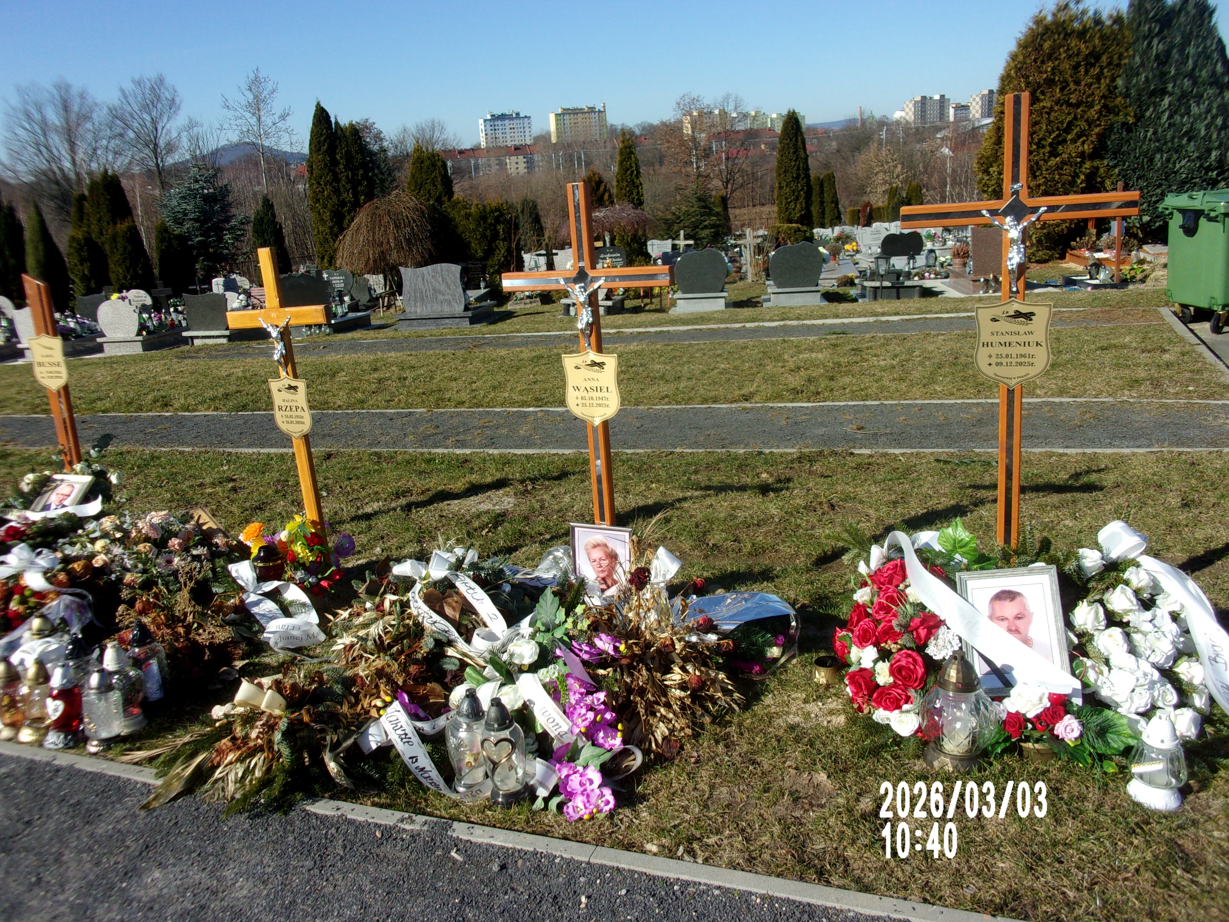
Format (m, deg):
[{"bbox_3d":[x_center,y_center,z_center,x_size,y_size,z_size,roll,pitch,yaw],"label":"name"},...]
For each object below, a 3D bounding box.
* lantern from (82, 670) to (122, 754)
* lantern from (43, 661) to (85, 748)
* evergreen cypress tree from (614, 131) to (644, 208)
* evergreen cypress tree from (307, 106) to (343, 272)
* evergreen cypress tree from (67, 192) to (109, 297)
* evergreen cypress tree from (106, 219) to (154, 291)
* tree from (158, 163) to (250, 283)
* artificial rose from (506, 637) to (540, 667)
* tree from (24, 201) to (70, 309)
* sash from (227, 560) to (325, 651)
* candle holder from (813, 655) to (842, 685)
[{"bbox_3d":[-1.602,0.770,3.080,0.122,0.250,0.122,-3,11,-32],"label":"lantern"},{"bbox_3d":[-1.820,0.793,3.239,0.135,0.250,0.135,-13,16,-31],"label":"lantern"},{"bbox_3d":[0.329,-5.684,22.000,0.780,3.000,0.780,-4,15,2],"label":"evergreen cypress tree"},{"bbox_3d":[-7.450,-6.933,25.500,0.920,4.400,0.920,-8,15,-14],"label":"evergreen cypress tree"},{"bbox_3d":[-12.449,-5.073,23.500,0.950,2.550,0.950,-12,16,-25],"label":"evergreen cypress tree"},{"bbox_3d":[-11.760,-4.632,24.292,1.079,2.472,1.079,-11,15,-24],"label":"evergreen cypress tree"},{"bbox_3d":[-11.354,-6.547,27.500,2.500,3.300,2.500,-10,15,-20],"label":"tree"},{"bbox_3d":[-0.286,0.599,3.116,0.100,0.090,0.100,-6,14,-6],"label":"artificial rose"},{"bbox_3d":[-12.547,-4.515,22.000,0.920,2.450,0.920,-12,16,-27],"label":"tree"},{"bbox_3d":[-1.338,0.575,3.930,0.340,0.200,0.380,-10,15,-20],"label":"sash"},{"bbox_3d":[0.677,0.664,3.160,0.090,0.065,0.090,-1,15,12],"label":"candle holder"}]

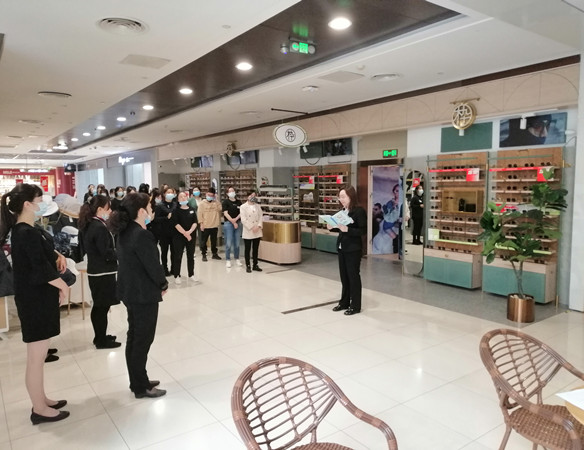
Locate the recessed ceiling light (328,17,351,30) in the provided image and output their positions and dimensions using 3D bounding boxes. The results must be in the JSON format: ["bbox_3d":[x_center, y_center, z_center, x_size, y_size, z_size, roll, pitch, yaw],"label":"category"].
[{"bbox_3d":[0.490,-2.056,4.552,0.200,0.060,0.200,-5,7,-35],"label":"recessed ceiling light"}]

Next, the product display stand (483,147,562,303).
[{"bbox_3d":[3.152,-0.005,6.216,0.330,2.050,0.920,-5,7,-35],"label":"product display stand"}]

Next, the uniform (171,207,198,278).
[{"bbox_3d":[-1.830,0.300,7.700,0.440,1.230,0.280,-5,7,-35],"label":"uniform"}]

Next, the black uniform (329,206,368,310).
[{"bbox_3d":[0.704,0.420,5.698,0.420,1.330,0.450,-5,7,-35],"label":"black uniform"}]

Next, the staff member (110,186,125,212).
[{"bbox_3d":[-3.542,0.014,9.349,0.440,1.600,0.300,-5,7,-35],"label":"staff member"}]

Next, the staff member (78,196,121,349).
[{"bbox_3d":[-1.962,0.466,4.627,0.400,1.540,0.430,-5,7,-35],"label":"staff member"}]

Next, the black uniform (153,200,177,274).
[{"bbox_3d":[-2.297,0.223,8.264,0.450,1.310,0.290,-3,6,-23],"label":"black uniform"}]

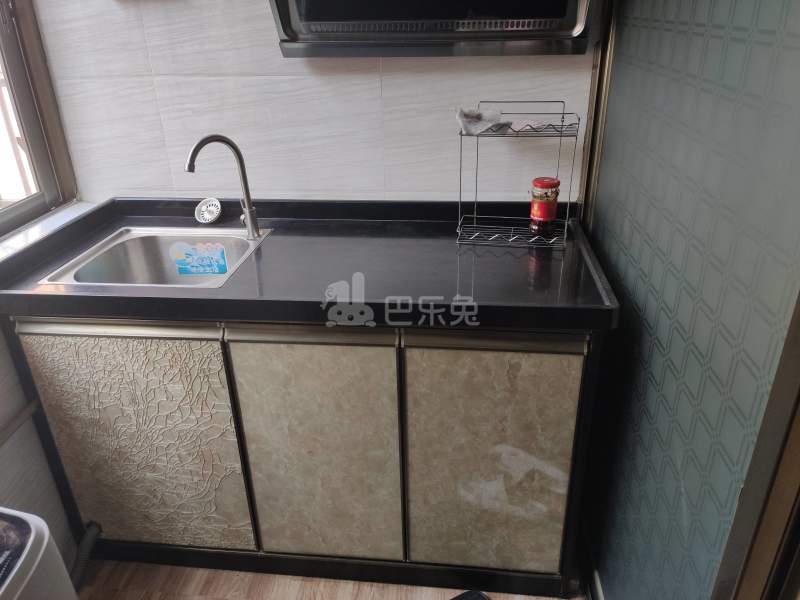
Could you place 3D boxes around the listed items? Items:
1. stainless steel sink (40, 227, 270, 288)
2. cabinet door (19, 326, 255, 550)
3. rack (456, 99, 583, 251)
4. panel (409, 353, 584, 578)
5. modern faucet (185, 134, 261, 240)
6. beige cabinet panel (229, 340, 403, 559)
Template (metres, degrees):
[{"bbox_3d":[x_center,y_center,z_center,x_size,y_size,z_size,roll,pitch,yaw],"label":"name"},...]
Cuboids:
[{"bbox_3d":[-0.567,-0.033,1.502,0.430,0.180,0.380,1,26,6],"label":"stainless steel sink"},{"bbox_3d":[-0.606,0.356,1.450,0.463,0.619,0.020,1,26,6],"label":"cabinet door"},{"bbox_3d":[0.280,-0.302,1.439,0.265,0.322,0.135,3,26,10],"label":"rack"},{"bbox_3d":[0.201,0.379,1.362,0.364,0.617,0.020,1,26,6],"label":"panel"},{"bbox_3d":[-0.434,-0.266,1.465,0.165,0.272,0.055,-23,33,-38],"label":"modern faucet"},{"bbox_3d":[-0.178,0.350,1.395,0.363,0.657,0.020,1,26,6],"label":"beige cabinet panel"}]

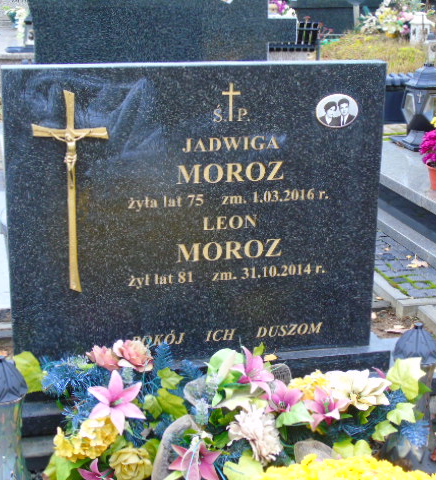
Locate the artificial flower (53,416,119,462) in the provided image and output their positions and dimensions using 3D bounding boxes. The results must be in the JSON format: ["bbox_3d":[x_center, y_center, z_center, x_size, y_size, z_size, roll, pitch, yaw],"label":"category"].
[{"bbox_3d":[-0.328,0.493,2.469,0.165,0.105,0.120,-2,17,-8],"label":"artificial flower"}]

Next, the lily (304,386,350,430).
[{"bbox_3d":[0.271,0.417,2.470,0.113,0.113,0.070,3,-19,7],"label":"lily"}]

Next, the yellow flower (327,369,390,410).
[{"bbox_3d":[0.352,0.378,2.500,0.155,0.070,0.115,3,56,8],"label":"yellow flower"}]

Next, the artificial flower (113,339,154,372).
[{"bbox_3d":[-0.219,0.299,2.587,0.105,0.080,0.085,-4,-3,-14],"label":"artificial flower"}]

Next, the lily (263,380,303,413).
[{"bbox_3d":[0.163,0.392,2.500,0.105,0.100,0.070,2,-24,4],"label":"lily"}]

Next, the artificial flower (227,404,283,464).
[{"bbox_3d":[0.091,0.469,2.420,0.126,0.140,0.095,2,-14,2],"label":"artificial flower"}]

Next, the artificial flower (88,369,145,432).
[{"bbox_3d":[-0.256,0.406,2.514,0.142,0.155,0.065,-1,-5,-6],"label":"artificial flower"}]

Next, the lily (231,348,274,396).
[{"bbox_3d":[0.091,0.336,2.560,0.108,0.122,0.070,-1,-19,-7],"label":"lily"}]

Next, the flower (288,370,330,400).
[{"bbox_3d":[0.254,0.400,2.707,0.125,0.095,0.110,2,17,6],"label":"flower"}]

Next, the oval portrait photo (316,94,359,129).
[{"bbox_3d":[0.322,-0.345,2.676,0.118,0.090,0.010,-3,16,-12],"label":"oval portrait photo"}]

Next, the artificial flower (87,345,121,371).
[{"bbox_3d":[-0.296,0.305,2.580,0.090,0.070,0.080,6,7,17],"label":"artificial flower"}]

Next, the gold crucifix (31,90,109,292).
[{"bbox_3d":[-0.387,-0.118,2.676,0.200,0.560,0.035,-3,17,-13],"label":"gold crucifix"}]

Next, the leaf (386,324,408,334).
[{"bbox_3d":[0.613,0.307,3.410,0.074,0.020,0.070,4,16,11],"label":"leaf"}]

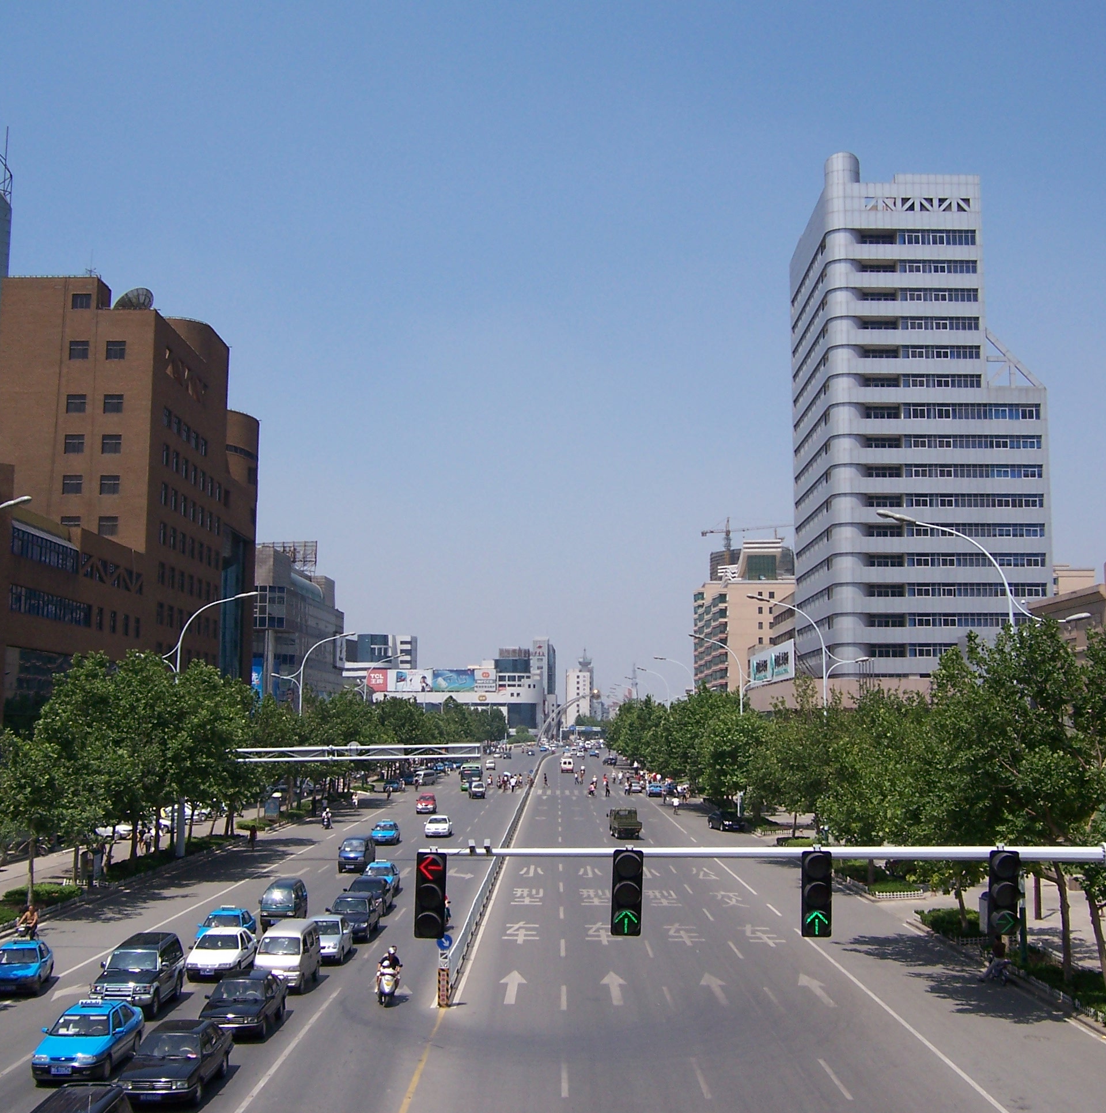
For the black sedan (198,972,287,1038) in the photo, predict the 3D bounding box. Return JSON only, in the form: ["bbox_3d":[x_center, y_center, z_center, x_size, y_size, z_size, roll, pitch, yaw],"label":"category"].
[{"bbox_3d":[-8.778,12.748,40.430,1.720,1.430,4.600,0,-7,0],"label":"black sedan"}]

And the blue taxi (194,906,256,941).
[{"bbox_3d":[-12.452,14.270,53.980,1.700,1.500,4.350,1,-7,-3],"label":"blue taxi"}]

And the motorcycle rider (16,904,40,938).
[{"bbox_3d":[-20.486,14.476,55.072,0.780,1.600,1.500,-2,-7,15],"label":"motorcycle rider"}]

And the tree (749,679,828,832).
[{"bbox_3d":[18.225,15.326,109.015,6.340,12.120,6.340,0,-7,0],"label":"tree"}]

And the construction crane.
[{"bbox_3d":[89.796,32.123,600.988,58.000,97.000,3.000,-4,-8,32],"label":"construction crane"}]

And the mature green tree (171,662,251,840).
[{"bbox_3d":[-24.842,14.039,102.763,5.820,12.810,5.820,0,-7,0],"label":"mature green tree"}]

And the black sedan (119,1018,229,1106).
[{"bbox_3d":[-9.100,12.169,34.348,1.700,1.430,4.600,0,-7,1],"label":"black sedan"}]

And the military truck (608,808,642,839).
[{"bbox_3d":[5.684,20.903,110.484,2.000,2.120,5.100,1,-7,-4],"label":"military truck"}]

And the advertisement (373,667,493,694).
[{"bbox_3d":[-51.209,53.197,602.158,53.000,10.500,1.200,0,-7,0],"label":"advertisement"}]

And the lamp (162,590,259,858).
[{"bbox_3d":[-23.020,10.672,91.882,7.200,17.100,0.500,0,-7,0],"label":"lamp"}]

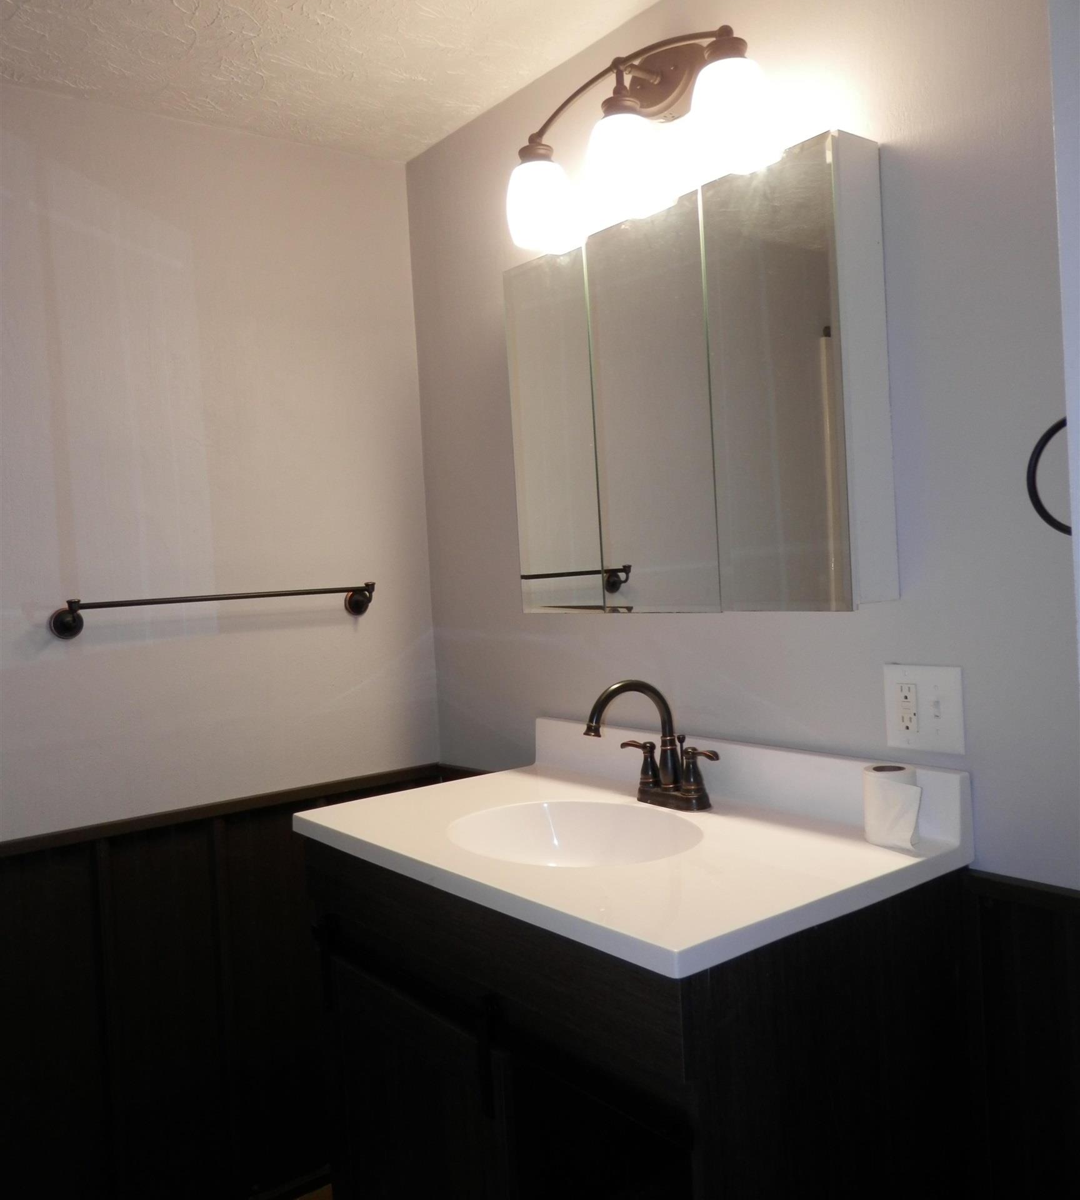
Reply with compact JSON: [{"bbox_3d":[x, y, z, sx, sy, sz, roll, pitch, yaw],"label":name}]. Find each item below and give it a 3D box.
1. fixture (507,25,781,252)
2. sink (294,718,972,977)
[{"bbox_3d":[0.165,-0.757,1.707,0.195,0.245,0.572,-4,2,-38],"label":"fixture"},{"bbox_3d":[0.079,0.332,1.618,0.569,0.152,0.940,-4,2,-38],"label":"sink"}]

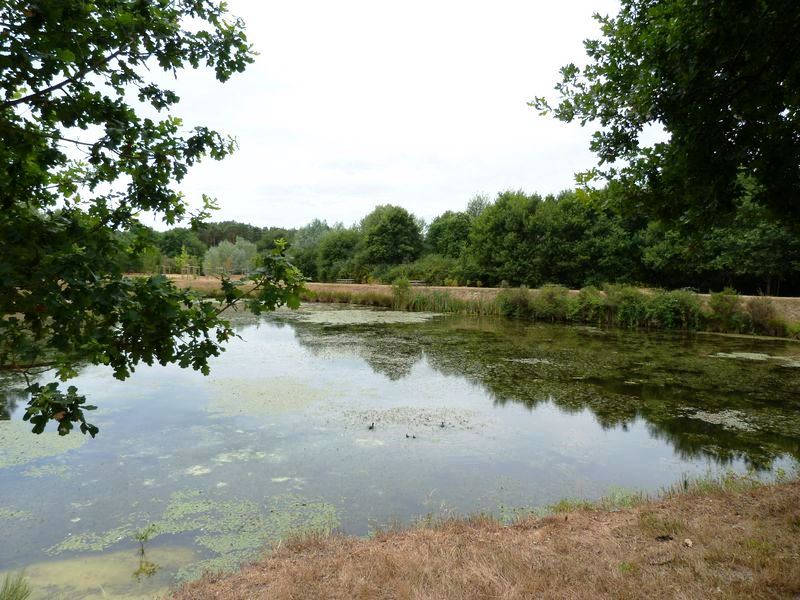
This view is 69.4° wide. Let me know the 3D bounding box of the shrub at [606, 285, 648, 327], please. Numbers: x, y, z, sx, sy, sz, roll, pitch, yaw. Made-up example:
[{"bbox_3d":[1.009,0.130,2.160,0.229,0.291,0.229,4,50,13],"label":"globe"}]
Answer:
[{"bbox_3d":[12.152,0.349,31.000,2.313,2.290,2.195,0,3,0],"label":"shrub"}]

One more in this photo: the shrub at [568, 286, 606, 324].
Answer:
[{"bbox_3d":[10.871,0.319,33.500,2.159,2.137,2.049,0,3,0],"label":"shrub"}]

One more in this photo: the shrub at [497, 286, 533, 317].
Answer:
[{"bbox_3d":[7.233,0.158,36.500,2.229,1.961,2.115,0,3,0],"label":"shrub"}]

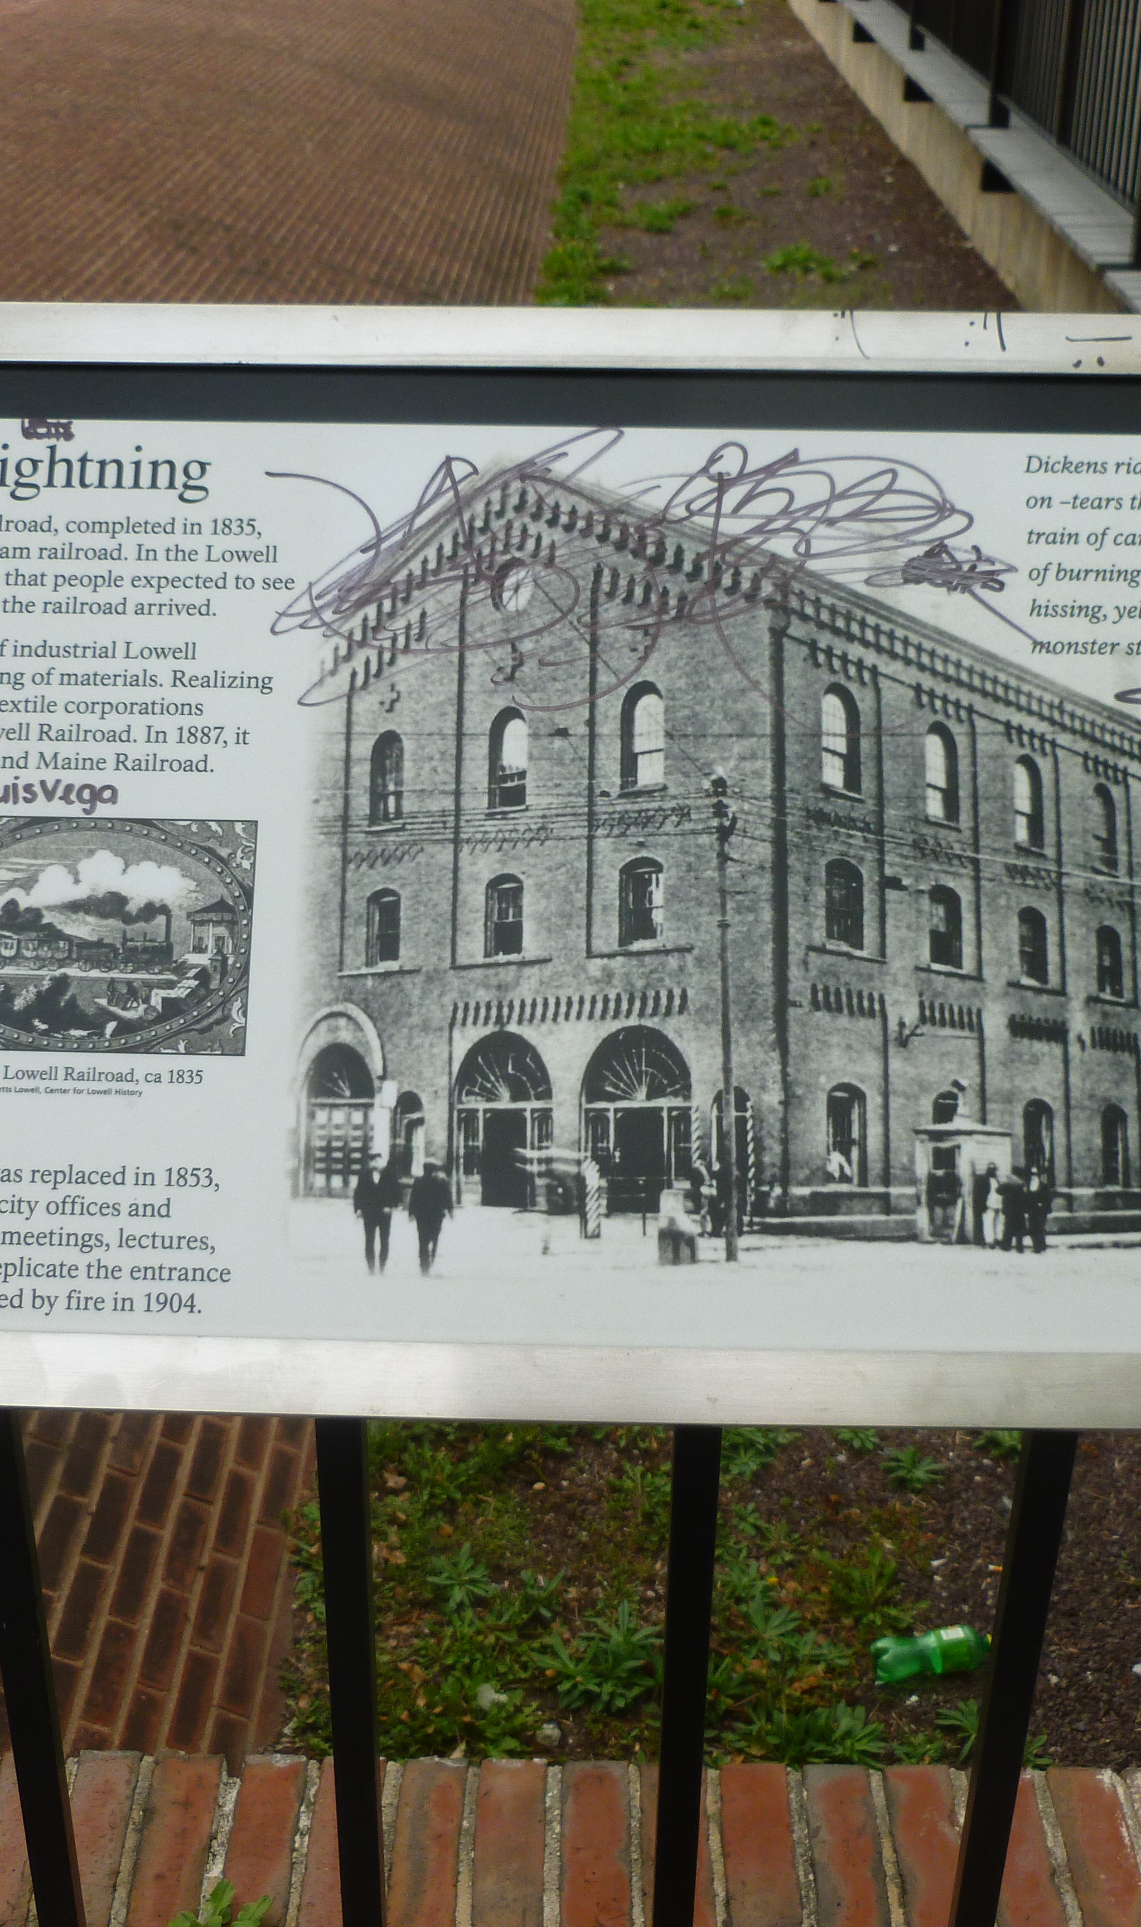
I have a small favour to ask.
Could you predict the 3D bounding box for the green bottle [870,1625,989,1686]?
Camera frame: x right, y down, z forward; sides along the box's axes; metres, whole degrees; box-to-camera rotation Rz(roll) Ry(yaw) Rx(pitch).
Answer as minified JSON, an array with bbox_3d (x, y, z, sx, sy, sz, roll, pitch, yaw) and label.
[{"bbox_3d":[0.624,1.176,3.558,0.208,0.073,0.073,-6,28,-12],"label":"green bottle"}]

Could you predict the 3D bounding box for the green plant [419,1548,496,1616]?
[{"bbox_3d":[-0.191,1.058,3.557,0.128,0.065,0.110,1,28,0],"label":"green plant"}]

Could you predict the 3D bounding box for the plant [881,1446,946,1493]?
[{"bbox_3d":[0.651,0.963,3.956,0.114,0.050,0.095,1,28,0],"label":"plant"}]

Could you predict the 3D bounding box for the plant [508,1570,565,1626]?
[{"bbox_3d":[-0.057,1.080,3.546,0.102,0.060,0.092,1,28,0],"label":"plant"}]

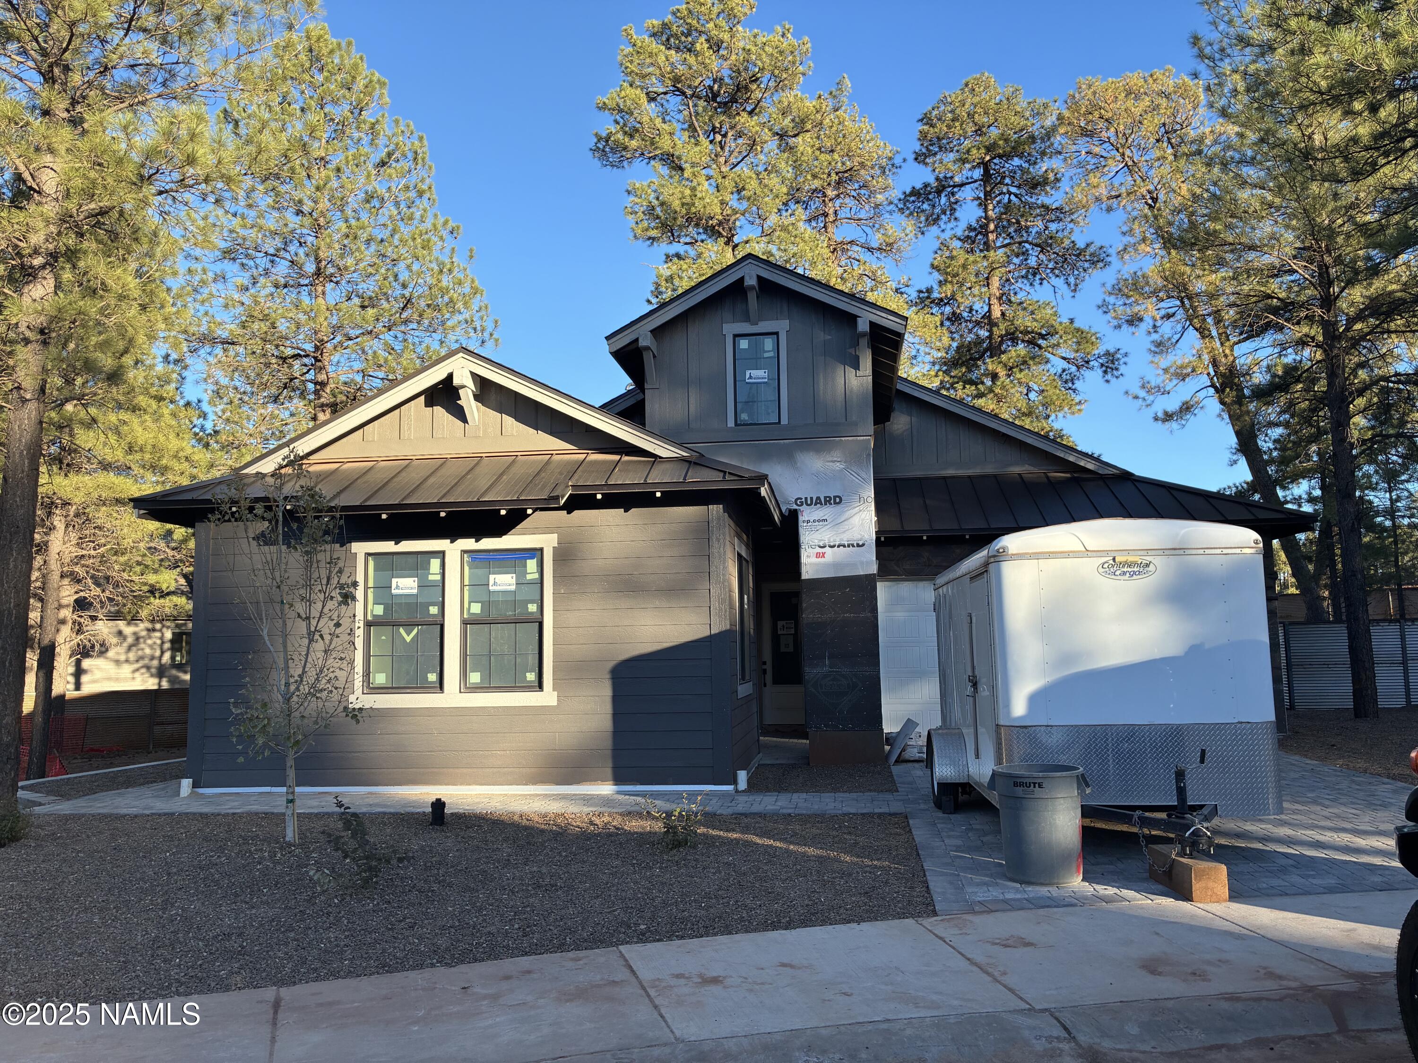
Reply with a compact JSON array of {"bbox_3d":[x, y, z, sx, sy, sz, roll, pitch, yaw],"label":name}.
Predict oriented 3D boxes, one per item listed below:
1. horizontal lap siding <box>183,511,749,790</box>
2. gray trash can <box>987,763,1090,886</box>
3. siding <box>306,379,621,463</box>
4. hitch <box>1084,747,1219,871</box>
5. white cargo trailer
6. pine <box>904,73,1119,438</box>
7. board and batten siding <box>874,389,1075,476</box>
[{"bbox_3d":[-2.679,1.238,11.257,5.865,2.824,0.200,-2,-7,7],"label":"horizontal lap siding"},{"bbox_3d":[2.112,1.864,6.759,0.620,0.692,0.560,-5,-7,30],"label":"gray trash can"},{"bbox_3d":[-2.723,-1.307,12.154,3.711,0.890,0.200,-2,-7,7],"label":"siding"},{"bbox_3d":[2.845,1.722,6.699,0.930,0.733,0.920,-2,-7,6],"label":"hitch"},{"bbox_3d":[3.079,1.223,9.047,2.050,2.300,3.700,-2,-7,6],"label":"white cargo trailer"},{"bbox_3d":[9.143,-4.675,31.812,6.142,19.136,6.142,-2,-7,7],"label":"pine"},{"bbox_3d":[4.327,-1.657,17.509,3.175,1.487,0.250,-2,-7,7],"label":"board and batten siding"}]

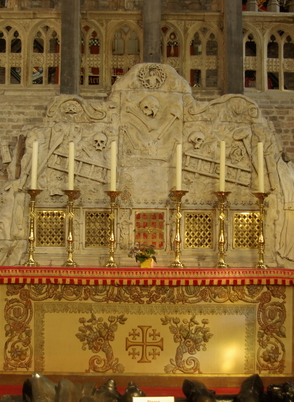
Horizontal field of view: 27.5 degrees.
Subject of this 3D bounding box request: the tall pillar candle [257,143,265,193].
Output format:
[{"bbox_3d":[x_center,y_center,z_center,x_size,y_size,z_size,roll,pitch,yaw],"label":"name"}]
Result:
[{"bbox_3d":[1.102,-0.318,5.805,0.046,0.494,0.046,1,-5,0],"label":"tall pillar candle"}]

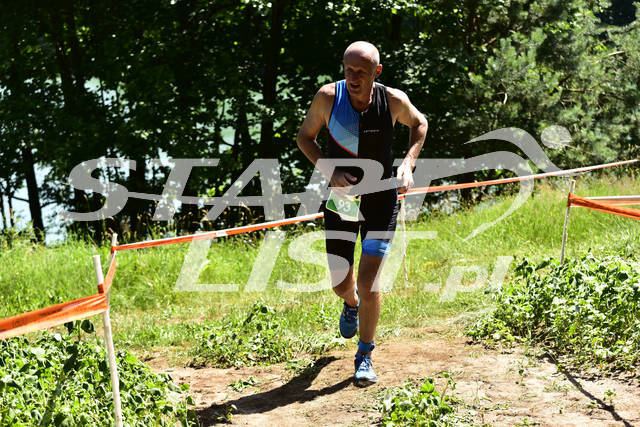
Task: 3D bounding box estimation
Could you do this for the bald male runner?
[{"bbox_3d":[0.210,-0.010,6.250,0.650,1.700,0.820,1,4,10],"label":"bald male runner"}]

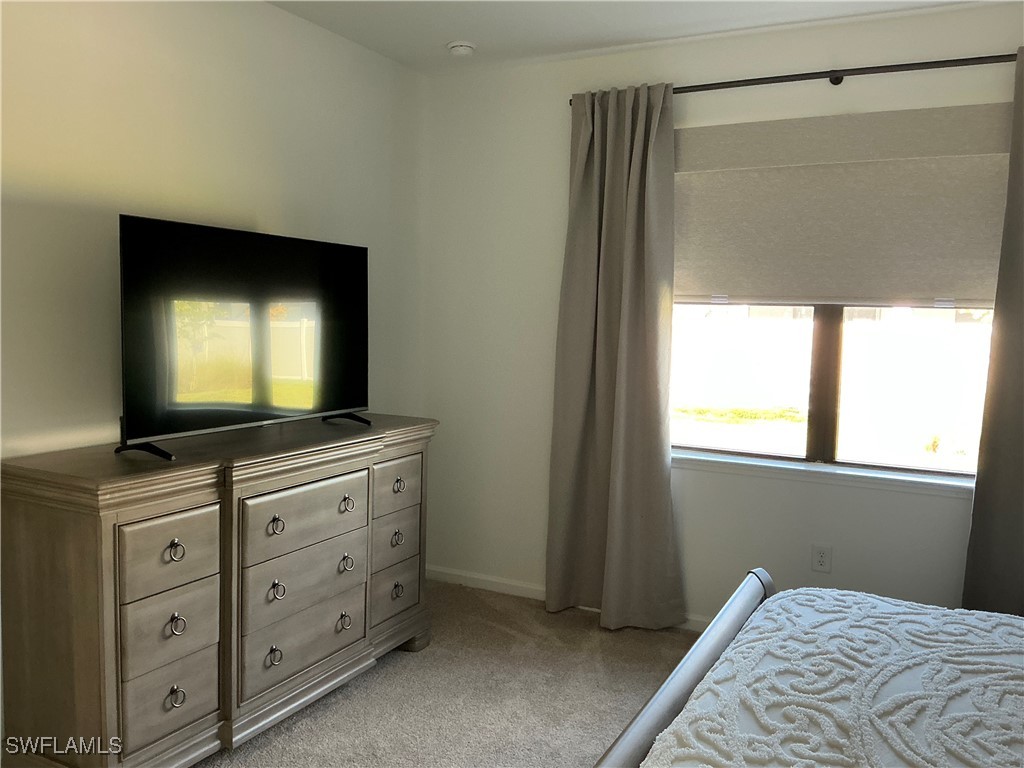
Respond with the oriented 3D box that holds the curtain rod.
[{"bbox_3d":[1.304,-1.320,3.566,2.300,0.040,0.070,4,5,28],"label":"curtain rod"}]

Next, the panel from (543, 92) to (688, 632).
[{"bbox_3d":[0.515,-0.109,4.004,0.700,2.590,0.170,4,5,28],"label":"panel"}]

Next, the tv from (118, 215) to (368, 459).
[{"bbox_3d":[-0.936,-0.183,3.147,0.250,0.763,1.238,4,5,28],"label":"tv"}]

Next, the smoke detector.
[{"bbox_3d":[-0.251,-1.653,4.108,0.135,0.045,0.135,1,5,0],"label":"smoke detector"}]

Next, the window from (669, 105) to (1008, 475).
[{"bbox_3d":[1.414,-0.398,3.709,1.620,1.540,0.110,4,5,28],"label":"window"}]

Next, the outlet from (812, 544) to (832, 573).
[{"bbox_3d":[1.399,0.793,3.734,0.075,0.117,0.010,4,5,28],"label":"outlet"}]

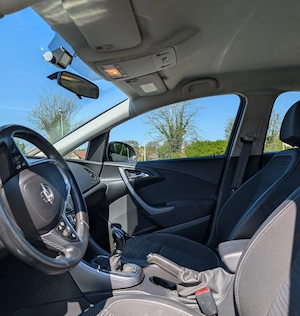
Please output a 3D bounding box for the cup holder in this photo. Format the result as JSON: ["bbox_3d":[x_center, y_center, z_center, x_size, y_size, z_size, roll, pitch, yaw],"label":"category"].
[{"bbox_3d":[0.056,0.452,0.955,0.105,0.060,0.080,-1,-1,9],"label":"cup holder"}]

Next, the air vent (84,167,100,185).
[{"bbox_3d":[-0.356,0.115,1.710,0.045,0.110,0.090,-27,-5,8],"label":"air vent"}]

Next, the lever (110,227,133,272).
[{"bbox_3d":[-0.103,0.331,1.000,0.075,0.150,0.065,-1,-1,9],"label":"lever"}]

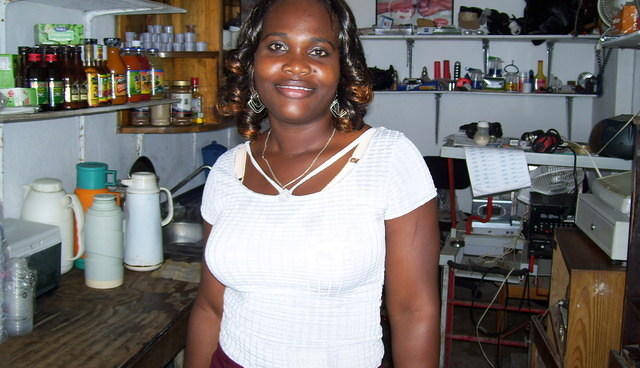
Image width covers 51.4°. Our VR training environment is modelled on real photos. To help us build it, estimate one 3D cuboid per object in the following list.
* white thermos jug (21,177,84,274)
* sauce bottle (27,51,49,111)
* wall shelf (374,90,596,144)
[{"bbox_3d":[-0.829,0.121,2.063,0.200,0.280,0.160,0,10,-5],"label":"white thermos jug"},{"bbox_3d":[-0.755,-0.281,1.783,0.050,0.162,0.050,-7,13,-41],"label":"sauce bottle"},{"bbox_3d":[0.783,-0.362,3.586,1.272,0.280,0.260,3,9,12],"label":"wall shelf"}]

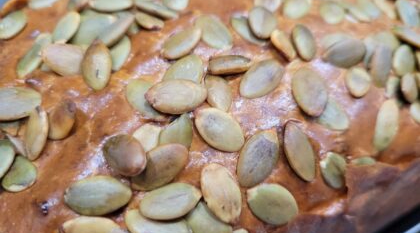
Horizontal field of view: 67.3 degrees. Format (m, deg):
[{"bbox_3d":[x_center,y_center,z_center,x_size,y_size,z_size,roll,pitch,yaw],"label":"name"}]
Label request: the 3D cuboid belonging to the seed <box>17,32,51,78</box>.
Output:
[{"bbox_3d":[-0.050,-0.017,0.090,0.006,0.003,0.015,13,66,10],"label":"seed"}]

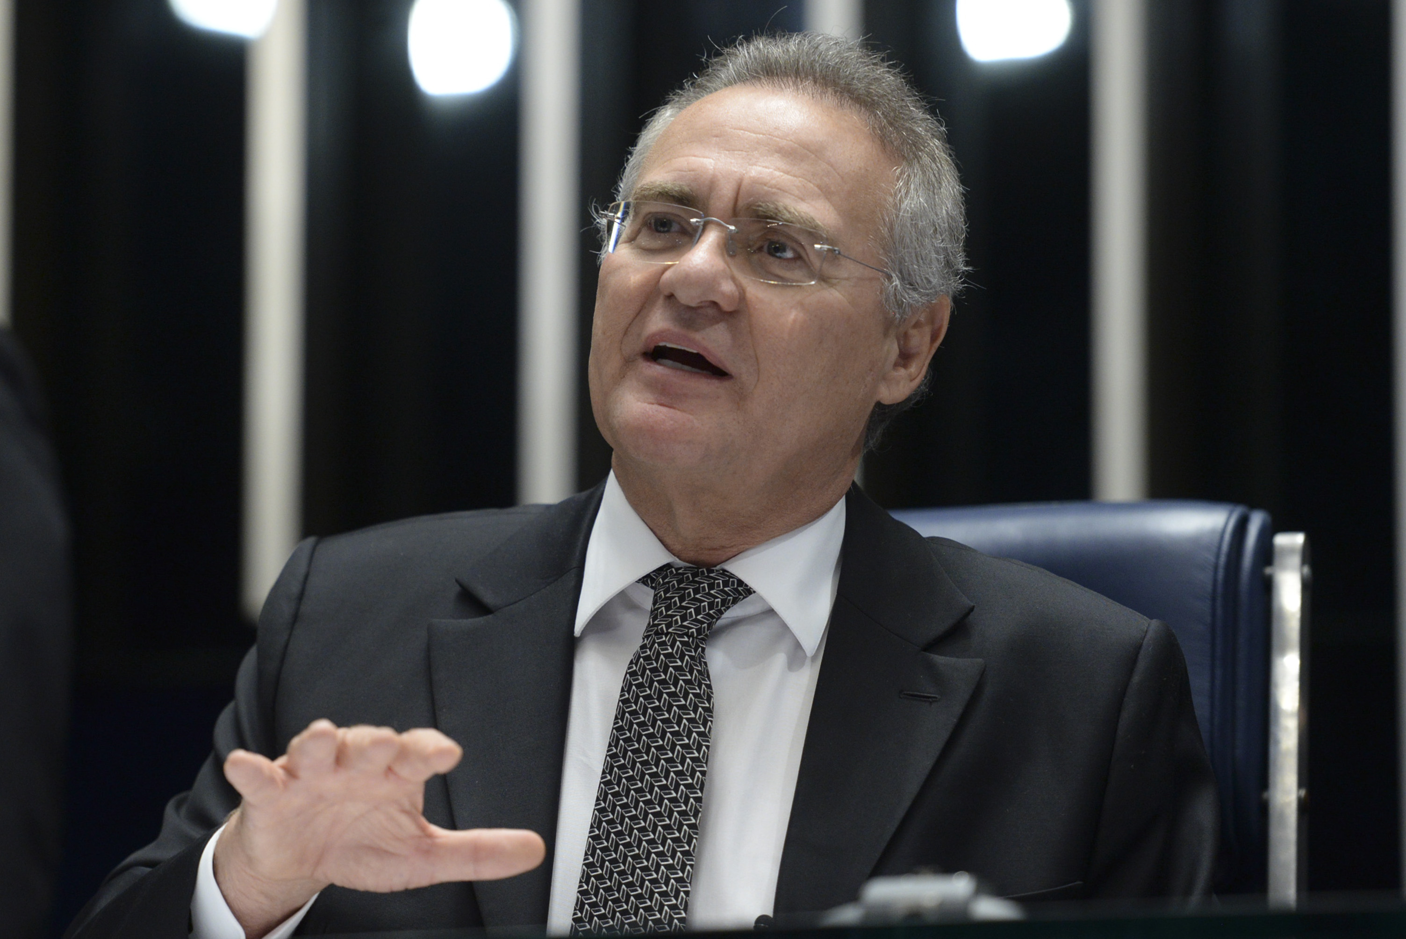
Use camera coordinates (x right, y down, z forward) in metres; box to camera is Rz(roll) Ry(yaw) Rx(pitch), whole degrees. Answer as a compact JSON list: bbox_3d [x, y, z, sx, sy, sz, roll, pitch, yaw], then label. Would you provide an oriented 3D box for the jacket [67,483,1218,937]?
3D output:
[{"bbox_3d":[-0.045,0.325,3.330,0.630,0.600,0.420,3,-5,12],"label":"jacket"}]

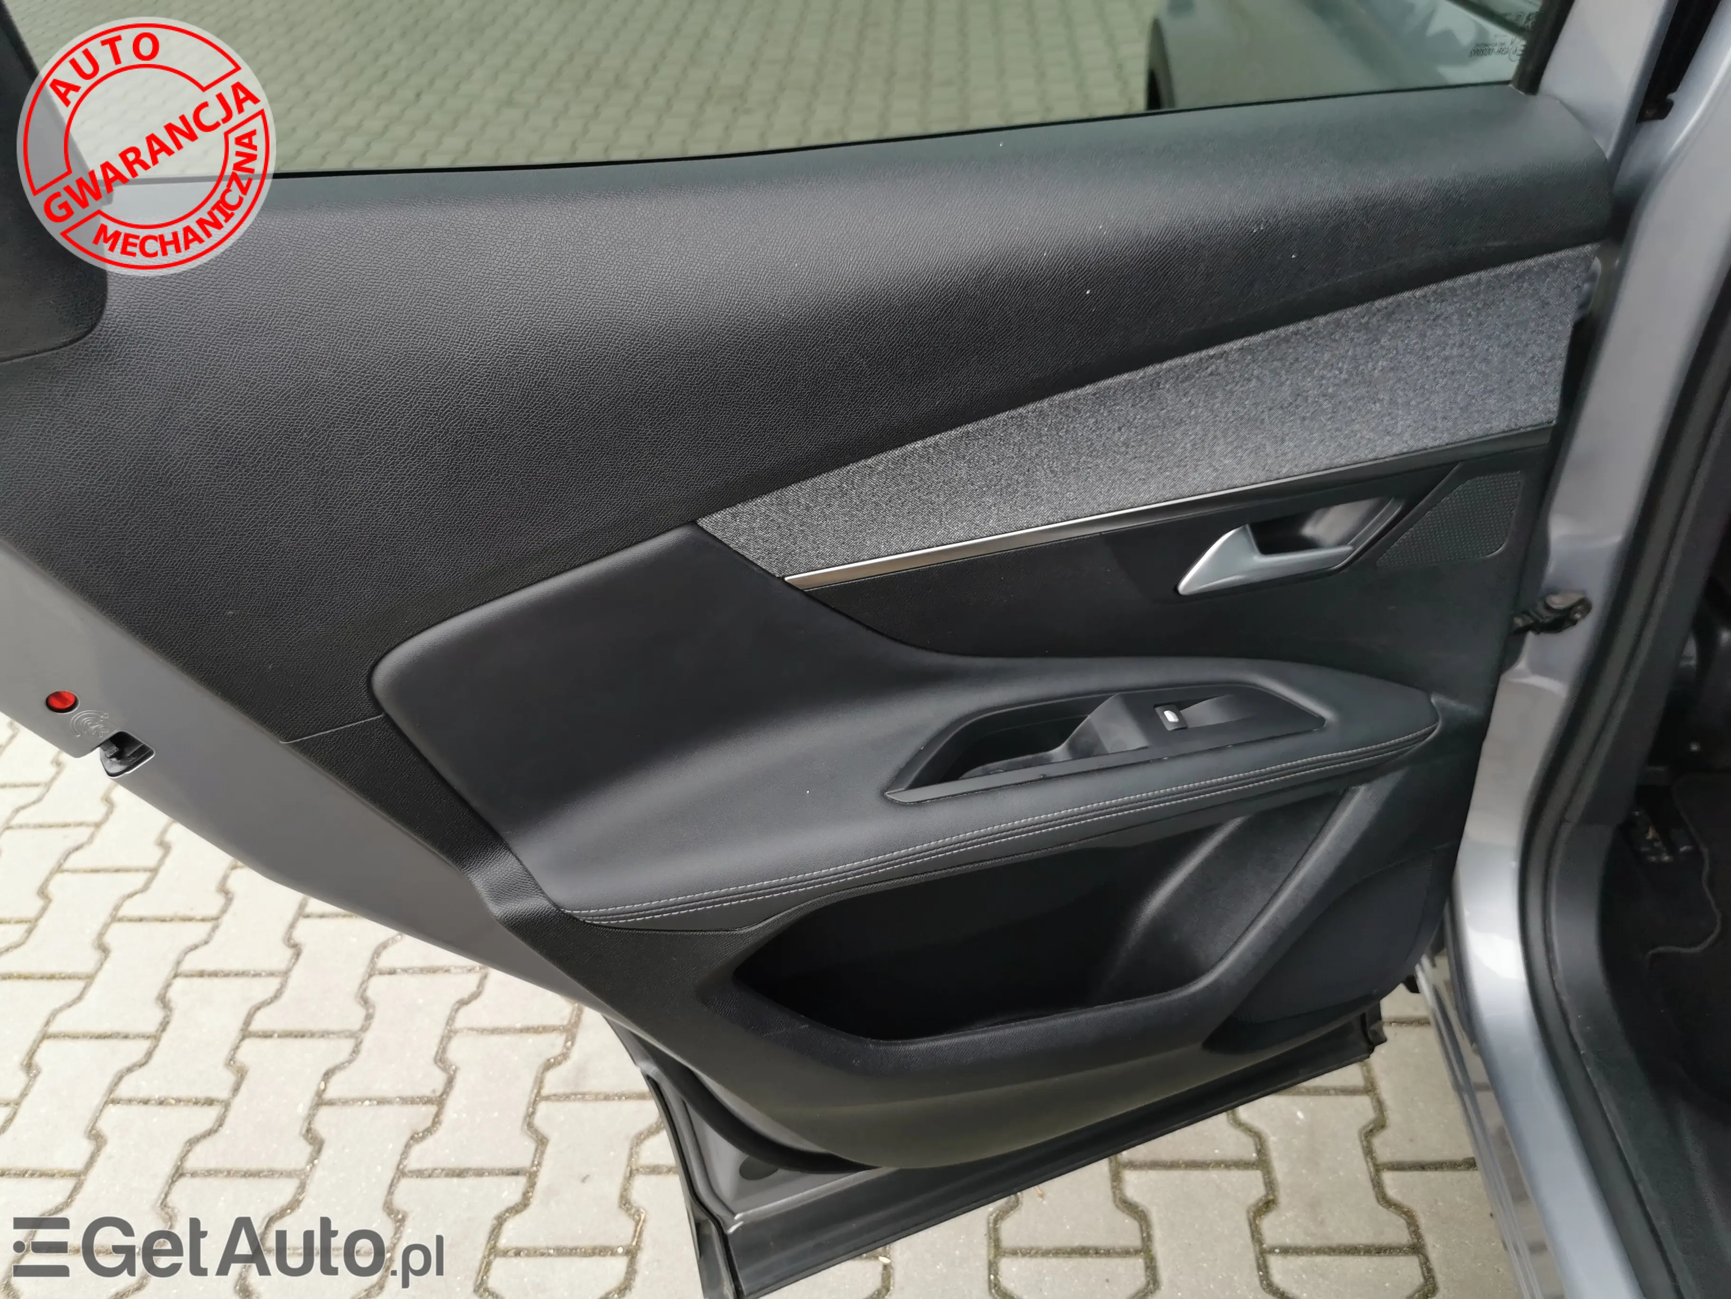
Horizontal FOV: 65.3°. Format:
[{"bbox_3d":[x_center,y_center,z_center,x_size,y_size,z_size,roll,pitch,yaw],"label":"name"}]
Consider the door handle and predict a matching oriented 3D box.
[{"bbox_3d":[0.273,-0.067,0.876,0.155,0.055,0.037,-14,38,-11],"label":"door handle"}]

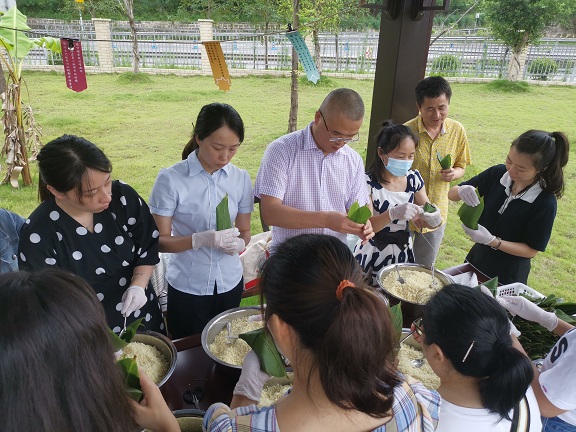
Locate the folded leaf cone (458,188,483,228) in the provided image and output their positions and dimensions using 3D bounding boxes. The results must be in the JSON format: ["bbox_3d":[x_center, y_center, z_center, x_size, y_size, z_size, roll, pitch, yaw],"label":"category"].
[{"bbox_3d":[0.809,-0.033,1.980,0.115,0.170,0.075,18,16,23],"label":"folded leaf cone"}]

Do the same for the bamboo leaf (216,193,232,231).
[{"bbox_3d":[-0.229,-0.007,1.620,0.060,0.155,0.045,-6,24,-18],"label":"bamboo leaf"}]

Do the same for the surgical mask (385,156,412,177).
[{"bbox_3d":[0.521,-0.234,2.120,0.140,0.095,0.075,-6,41,-17],"label":"surgical mask"}]

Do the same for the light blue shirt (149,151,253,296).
[{"bbox_3d":[-0.358,0.010,1.860,0.420,0.580,0.250,-10,25,-26],"label":"light blue shirt"}]

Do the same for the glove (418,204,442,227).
[{"bbox_3d":[0.647,-0.002,2.040,0.090,0.085,0.120,22,31,40],"label":"glove"}]

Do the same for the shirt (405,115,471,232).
[{"bbox_3d":[0.843,-0.254,2.620,0.450,0.670,0.280,10,24,18],"label":"shirt"}]

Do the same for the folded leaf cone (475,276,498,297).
[{"bbox_3d":[0.644,0.231,1.450,0.085,0.075,0.050,2,23,0],"label":"folded leaf cone"}]

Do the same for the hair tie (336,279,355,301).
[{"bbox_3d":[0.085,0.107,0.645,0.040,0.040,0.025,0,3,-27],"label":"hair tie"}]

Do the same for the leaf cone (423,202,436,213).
[{"bbox_3d":[0.639,-0.034,2.030,0.065,0.060,0.065,6,23,10],"label":"leaf cone"}]

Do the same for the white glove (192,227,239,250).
[{"bbox_3d":[-0.261,0.083,1.620,0.165,0.075,0.085,10,24,20],"label":"white glove"}]

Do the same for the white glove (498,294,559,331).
[{"bbox_3d":[0.748,0.296,1.400,0.175,0.070,0.080,19,28,36],"label":"white glove"}]

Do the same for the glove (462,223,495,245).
[{"bbox_3d":[0.840,0.077,1.980,0.160,0.070,0.085,15,27,-9],"label":"glove"}]

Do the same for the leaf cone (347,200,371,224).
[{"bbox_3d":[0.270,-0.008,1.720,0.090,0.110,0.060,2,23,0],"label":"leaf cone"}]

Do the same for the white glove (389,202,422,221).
[{"bbox_3d":[0.533,-0.020,2.040,0.155,0.080,0.090,9,24,17],"label":"white glove"}]

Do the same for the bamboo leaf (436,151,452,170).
[{"bbox_3d":[0.801,-0.271,2.300,0.080,0.105,0.065,6,18,10],"label":"bamboo leaf"}]

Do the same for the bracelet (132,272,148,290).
[{"bbox_3d":[-0.466,0.202,1.410,0.058,0.062,0.020,-5,43,34],"label":"bracelet"}]

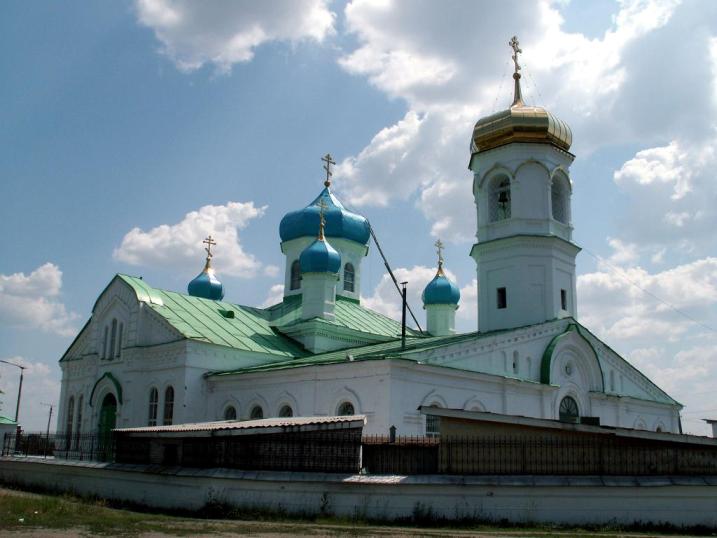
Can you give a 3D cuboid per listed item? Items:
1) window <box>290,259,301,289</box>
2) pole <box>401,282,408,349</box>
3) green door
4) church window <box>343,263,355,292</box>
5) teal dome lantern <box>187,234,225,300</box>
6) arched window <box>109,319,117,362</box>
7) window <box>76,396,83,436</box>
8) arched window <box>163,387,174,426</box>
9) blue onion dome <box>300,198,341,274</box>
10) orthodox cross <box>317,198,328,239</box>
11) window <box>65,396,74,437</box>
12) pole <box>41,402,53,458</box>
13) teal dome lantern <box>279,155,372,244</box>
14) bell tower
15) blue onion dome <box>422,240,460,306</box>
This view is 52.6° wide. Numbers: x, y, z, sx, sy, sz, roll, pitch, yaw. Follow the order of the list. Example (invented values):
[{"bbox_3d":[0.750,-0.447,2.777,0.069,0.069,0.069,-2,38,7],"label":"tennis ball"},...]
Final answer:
[{"bbox_3d":[-4.610,0.513,53.085,1.016,2.195,0.220,-12,-20,42],"label":"window"},{"bbox_3d":[2.246,2.272,35.724,0.308,3.302,0.308,1,-14,0],"label":"pole"},{"bbox_3d":[-13.952,8.933,40.643,0.392,3.915,2.075,15,-20,-43],"label":"green door"},{"bbox_3d":[-0.645,0.591,53.055,0.220,2.156,1.032,-12,-20,42],"label":"church window"},{"bbox_3d":[-11.028,-0.156,53.532,2.548,4.865,2.548,15,-20,-43],"label":"teal dome lantern"},{"bbox_3d":[-14.190,4.119,42.191,0.252,2.428,0.588,15,-20,-43],"label":"arched window"},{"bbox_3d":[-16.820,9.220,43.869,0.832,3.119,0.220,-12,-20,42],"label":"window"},{"bbox_3d":[-9.727,7.556,37.252,0.862,3.126,0.220,-12,-20,42],"label":"arched window"},{"bbox_3d":[-2.531,-2.118,48.717,2.870,5.480,2.870,1,-14,0],"label":"blue onion dome"},{"bbox_3d":[-2.364,-3.243,47.032,0.200,2.872,1.078,-12,-20,42],"label":"orthodox cross"},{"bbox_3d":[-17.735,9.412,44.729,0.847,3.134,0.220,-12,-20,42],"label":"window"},{"bbox_3d":[-43.828,22.782,101.011,1.600,8.000,0.350,1,-14,0],"label":"pole"},{"bbox_3d":[-2.382,-5.466,54.867,6.580,7.079,6.580,15,-20,-43],"label":"teal dome lantern"},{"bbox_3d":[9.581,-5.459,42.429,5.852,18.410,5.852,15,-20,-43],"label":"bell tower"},{"bbox_3d":[5.994,0.231,53.417,2.548,4.865,2.548,1,-14,0],"label":"blue onion dome"}]

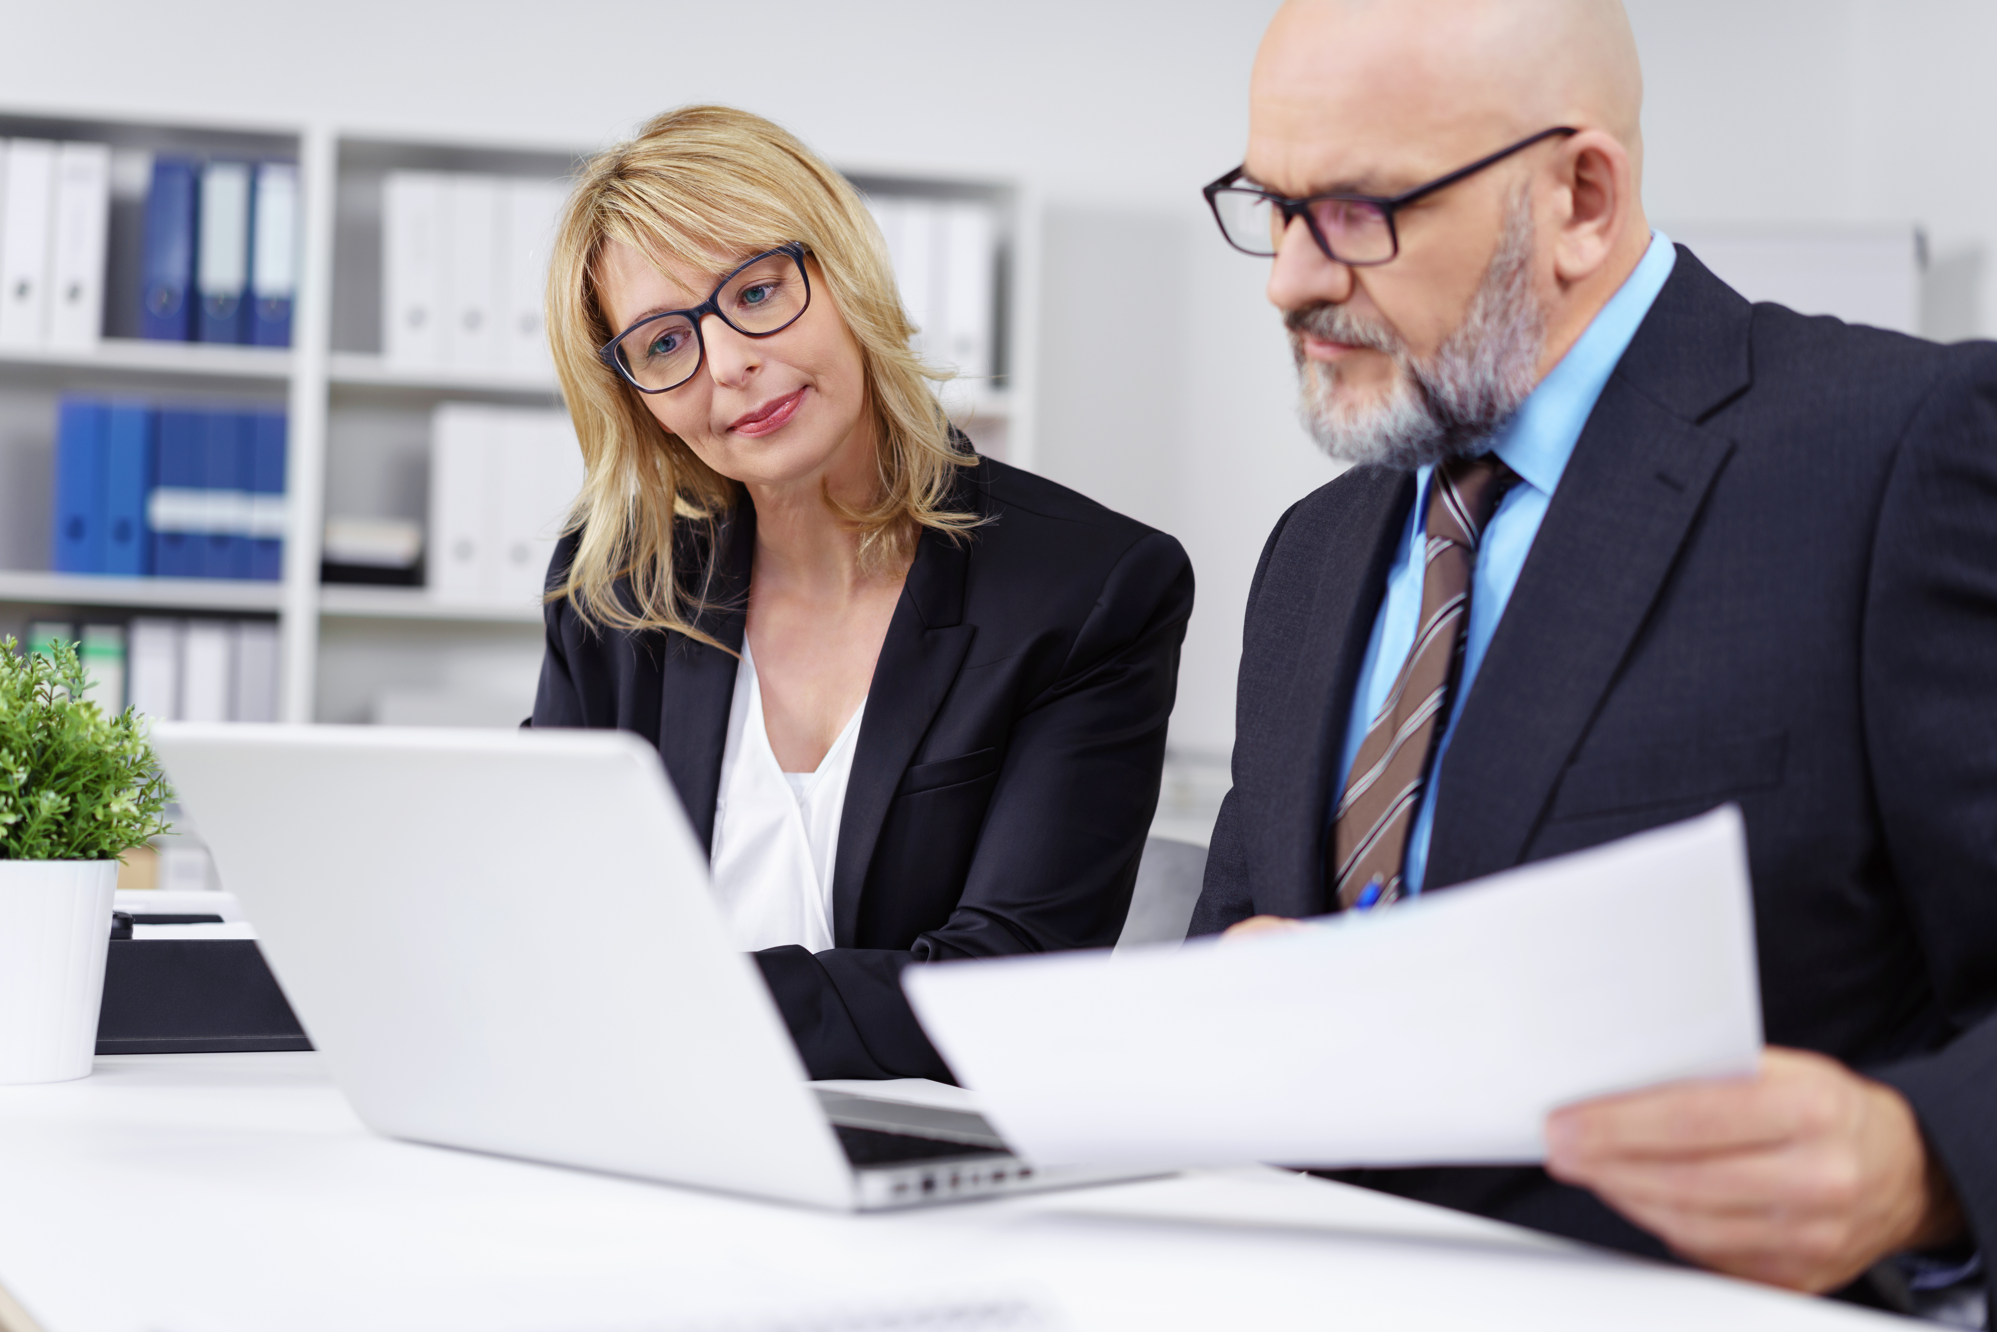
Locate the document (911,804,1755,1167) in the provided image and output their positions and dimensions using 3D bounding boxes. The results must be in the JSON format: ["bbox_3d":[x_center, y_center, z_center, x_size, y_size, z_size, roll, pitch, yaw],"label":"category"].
[{"bbox_3d":[0.134,0.138,1.149,0.296,0.025,0.210,-8,-35,10],"label":"document"}]

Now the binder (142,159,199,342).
[{"bbox_3d":[-1.413,-0.683,5.246,0.080,0.318,0.285,2,-2,-12],"label":"binder"}]

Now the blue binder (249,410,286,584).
[{"bbox_3d":[-1.257,-0.284,5.301,0.078,0.300,0.280,2,-2,-12],"label":"blue binder"}]

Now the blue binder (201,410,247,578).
[{"bbox_3d":[-1.330,-0.287,5.286,0.078,0.300,0.280,2,-2,-12],"label":"blue binder"}]

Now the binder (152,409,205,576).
[{"bbox_3d":[-1.403,-0.288,5.270,0.078,0.300,0.280,2,-2,-12],"label":"binder"}]

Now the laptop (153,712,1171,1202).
[{"bbox_3d":[-0.150,0.134,1.415,0.325,0.199,0.366,0,-3,39],"label":"laptop"}]

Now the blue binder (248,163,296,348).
[{"bbox_3d":[-1.244,-0.678,5.282,0.080,0.318,0.285,2,-2,-12],"label":"blue binder"}]

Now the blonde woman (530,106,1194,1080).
[{"bbox_3d":[-0.102,0.321,1.969,0.500,1.341,0.700,1,-2,16],"label":"blonde woman"}]

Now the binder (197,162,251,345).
[{"bbox_3d":[-1.325,-0.681,5.265,0.080,0.318,0.285,2,-2,-12],"label":"binder"}]

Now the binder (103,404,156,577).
[{"bbox_3d":[-1.482,-0.288,5.253,0.078,0.300,0.280,2,-2,-12],"label":"binder"}]

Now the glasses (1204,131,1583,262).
[{"bbox_3d":[0.199,-0.233,1.504,0.140,0.045,0.142,-27,25,-29],"label":"glasses"}]

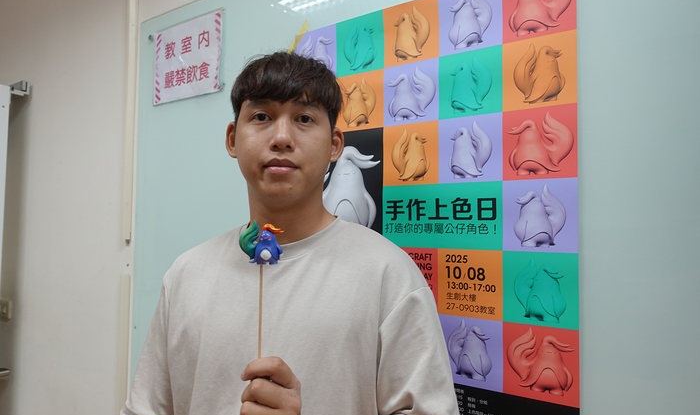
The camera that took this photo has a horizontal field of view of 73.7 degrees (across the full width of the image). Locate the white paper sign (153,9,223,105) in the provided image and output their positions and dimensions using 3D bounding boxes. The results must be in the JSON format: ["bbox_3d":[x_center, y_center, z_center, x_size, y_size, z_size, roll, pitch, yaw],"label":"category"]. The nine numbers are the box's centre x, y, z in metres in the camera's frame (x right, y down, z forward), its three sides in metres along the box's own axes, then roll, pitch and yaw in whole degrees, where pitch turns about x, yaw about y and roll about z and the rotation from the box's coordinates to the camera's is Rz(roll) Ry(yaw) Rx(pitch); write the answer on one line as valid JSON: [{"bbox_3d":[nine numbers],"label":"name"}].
[{"bbox_3d":[-0.458,-0.408,1.304,0.300,0.214,0.010,-1,-2,34],"label":"white paper sign"}]

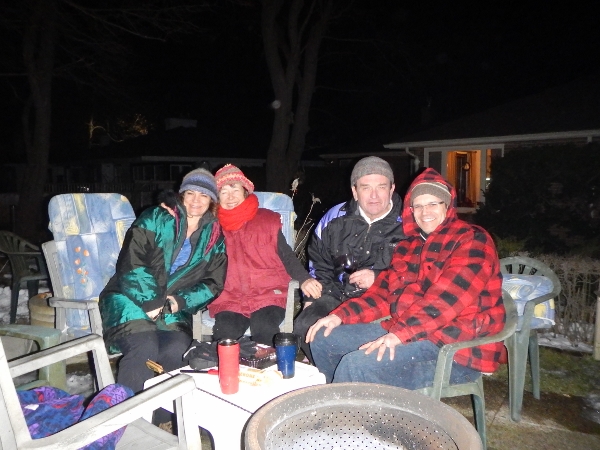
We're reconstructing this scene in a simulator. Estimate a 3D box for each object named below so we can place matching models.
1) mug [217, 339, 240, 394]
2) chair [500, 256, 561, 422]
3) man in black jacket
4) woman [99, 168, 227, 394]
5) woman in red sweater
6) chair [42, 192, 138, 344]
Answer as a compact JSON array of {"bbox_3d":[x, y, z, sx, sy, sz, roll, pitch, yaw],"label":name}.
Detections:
[{"bbox_3d":[-0.253,0.499,1.709,0.078,0.183,0.078,0,6,0],"label":"mug"},{"bbox_3d":[1.070,0.583,2.740,0.560,0.780,0.550,6,9,43],"label":"chair"},{"bbox_3d":[0.270,0.345,2.342,0.560,1.340,0.740,2,7,16],"label":"man in black jacket"},{"bbox_3d":[-0.700,0.363,2.455,0.600,1.280,0.840,-3,7,-23],"label":"woman"},{"bbox_3d":[-0.200,0.342,2.553,0.600,1.300,0.780,0,6,-3],"label":"woman in red sweater"},{"bbox_3d":[-1.000,0.403,2.731,0.600,1.140,0.750,-6,9,-44],"label":"chair"}]

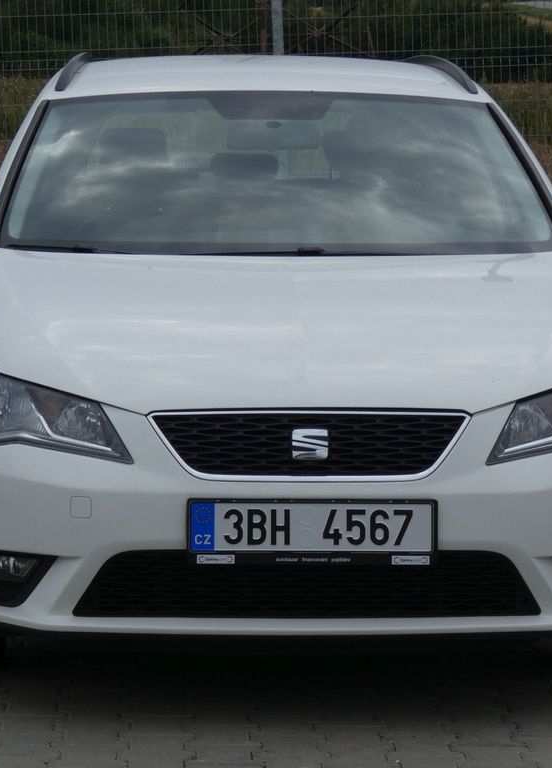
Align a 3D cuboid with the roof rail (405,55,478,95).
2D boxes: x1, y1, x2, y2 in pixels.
[{"bbox_3d":[0.480,-0.948,9.675,0.070,0.110,1.850,0,6,-3],"label":"roof rail"}]

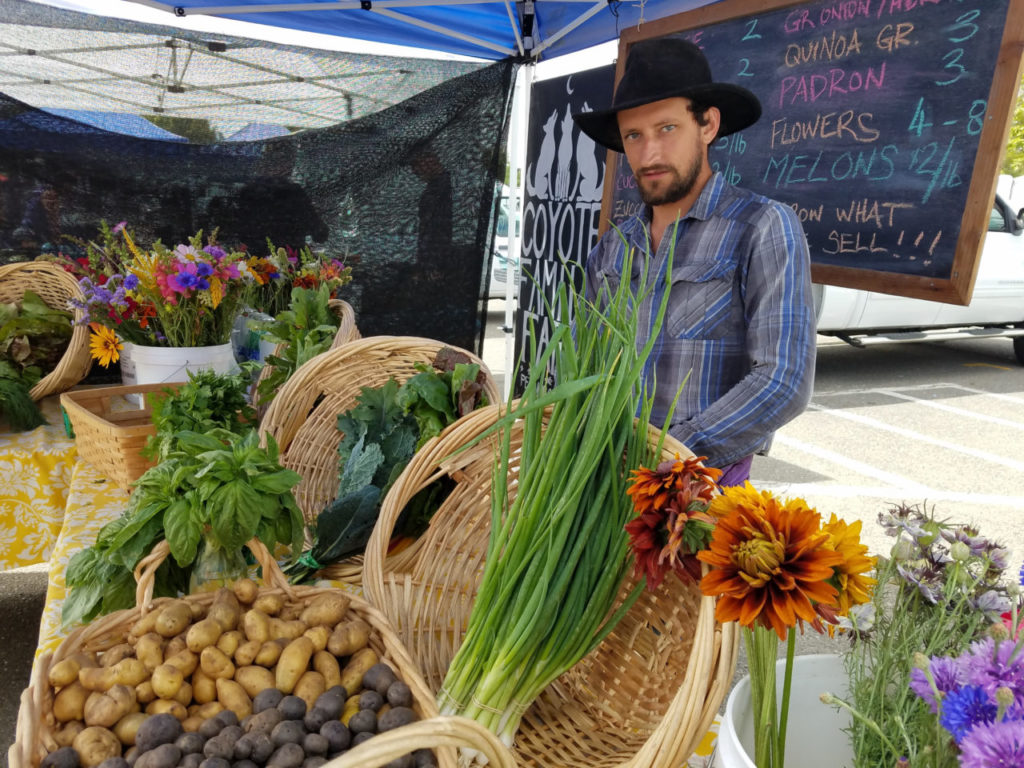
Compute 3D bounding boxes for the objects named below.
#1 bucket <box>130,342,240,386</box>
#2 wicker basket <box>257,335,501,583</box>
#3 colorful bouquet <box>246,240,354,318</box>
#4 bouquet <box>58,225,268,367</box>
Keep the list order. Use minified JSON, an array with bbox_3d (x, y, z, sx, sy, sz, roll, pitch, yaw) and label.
[{"bbox_3d":[-0.972,-0.007,2.280,0.275,0.260,0.275,-3,13,-23],"label":"bucket"},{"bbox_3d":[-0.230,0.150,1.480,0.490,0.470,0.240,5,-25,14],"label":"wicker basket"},{"bbox_3d":[-0.800,-0.370,2.850,0.420,0.320,0.380,-1,12,-16],"label":"colorful bouquet"},{"bbox_3d":[-1.060,-0.235,2.340,0.550,0.430,0.450,-3,13,-24],"label":"bouquet"}]

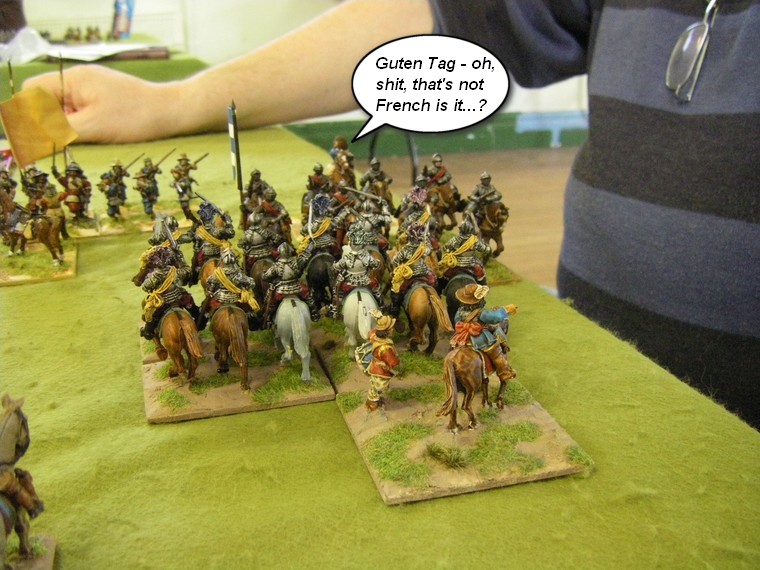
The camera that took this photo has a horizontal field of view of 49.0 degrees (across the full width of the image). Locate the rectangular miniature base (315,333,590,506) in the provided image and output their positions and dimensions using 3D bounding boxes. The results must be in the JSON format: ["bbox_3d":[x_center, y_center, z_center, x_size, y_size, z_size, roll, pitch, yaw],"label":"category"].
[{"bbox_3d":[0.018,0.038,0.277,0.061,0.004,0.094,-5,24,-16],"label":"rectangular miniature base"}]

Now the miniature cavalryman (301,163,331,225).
[{"bbox_3d":[-0.029,-0.035,0.390,0.020,0.043,0.050,-5,24,-16],"label":"miniature cavalryman"}]

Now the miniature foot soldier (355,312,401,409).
[{"bbox_3d":[-0.001,0.024,0.263,0.015,0.033,0.014,9,24,17],"label":"miniature foot soldier"}]

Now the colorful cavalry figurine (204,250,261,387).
[{"bbox_3d":[-0.051,0.007,0.288,0.021,0.043,0.050,-5,24,-14],"label":"colorful cavalry figurine"}]

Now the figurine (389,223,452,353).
[{"bbox_3d":[0.012,-0.003,0.316,0.022,0.043,0.050,-6,24,-17],"label":"figurine"}]

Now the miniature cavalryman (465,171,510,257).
[{"bbox_3d":[0.048,-0.031,0.384,0.021,0.043,0.048,-6,24,-17],"label":"miniature cavalryman"}]

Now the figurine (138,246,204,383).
[{"bbox_3d":[-0.073,0.006,0.289,0.022,0.043,0.050,-9,25,-23],"label":"figurine"}]

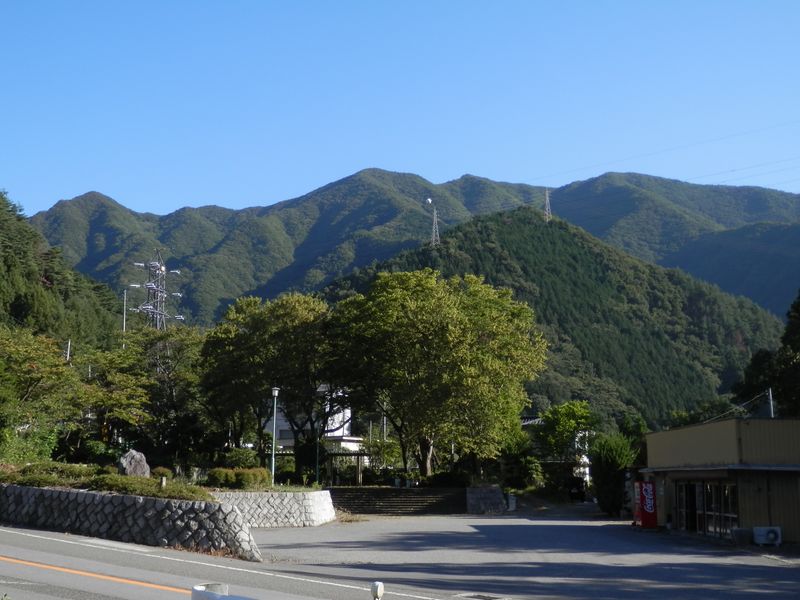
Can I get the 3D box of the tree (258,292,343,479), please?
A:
[{"bbox_3d":[-6.744,5.947,62.027,6.200,12.750,6.200,0,-11,0],"label":"tree"}]

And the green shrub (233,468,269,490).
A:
[{"bbox_3d":[-7.520,8.989,46.500,1.700,1.000,1.400,0,-11,0],"label":"green shrub"}]

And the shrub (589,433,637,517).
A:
[{"bbox_3d":[10.919,8.992,47.500,2.350,4.100,2.300,0,-11,0],"label":"shrub"}]

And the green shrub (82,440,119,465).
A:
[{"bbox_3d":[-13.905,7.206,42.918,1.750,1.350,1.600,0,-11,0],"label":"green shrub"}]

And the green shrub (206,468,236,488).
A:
[{"bbox_3d":[-8.954,8.979,46.500,1.350,0.950,1.300,0,-11,0],"label":"green shrub"}]

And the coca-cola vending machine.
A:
[{"bbox_3d":[9.893,8.215,37.100,0.700,1.830,1.000,0,-11,0],"label":"coca-cola vending machine"}]

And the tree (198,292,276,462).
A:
[{"bbox_3d":[-9.317,5.131,53.000,4.300,10.800,4.500,0,-11,0],"label":"tree"}]

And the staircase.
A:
[{"bbox_3d":[-0.120,12.076,55.715,8.300,1.470,3.500,0,-11,0],"label":"staircase"}]

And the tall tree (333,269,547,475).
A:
[{"bbox_3d":[2.873,5.398,67.233,15.200,15.850,14.000,0,-11,0],"label":"tall tree"}]

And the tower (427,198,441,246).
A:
[{"bbox_3d":[32.459,-68.504,850.000,8.000,40.500,8.000,0,-11,0],"label":"tower"}]

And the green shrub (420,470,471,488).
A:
[{"bbox_3d":[2.924,11.496,59.398,3.200,1.100,2.000,0,-11,0],"label":"green shrub"}]

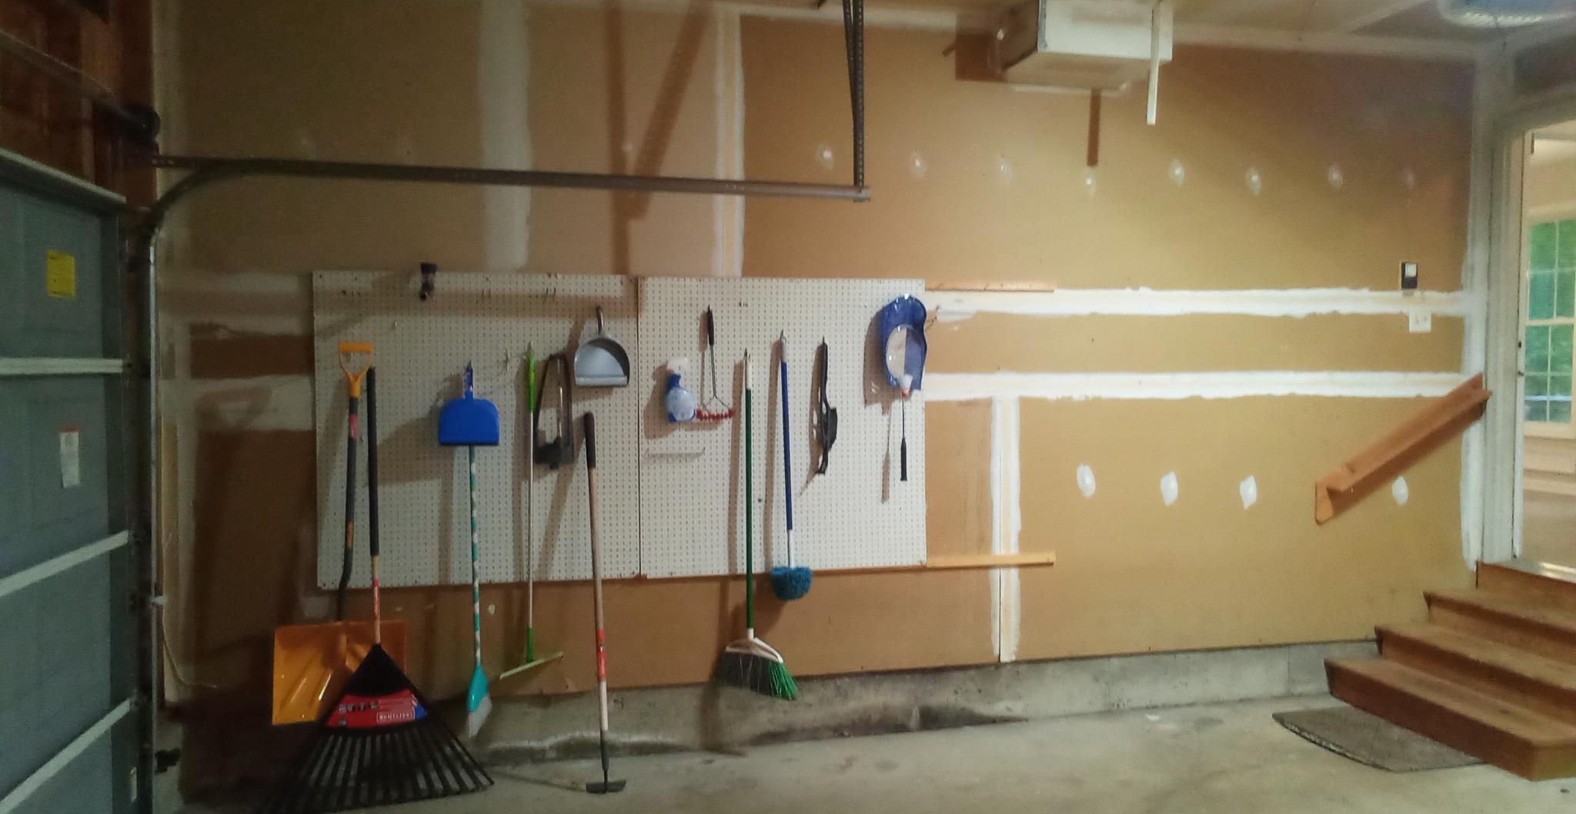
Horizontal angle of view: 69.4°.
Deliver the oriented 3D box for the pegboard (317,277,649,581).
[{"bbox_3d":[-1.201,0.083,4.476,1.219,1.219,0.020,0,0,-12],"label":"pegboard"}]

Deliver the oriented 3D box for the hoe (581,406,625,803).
[{"bbox_3d":[-0.735,0.730,4.370,0.145,1.450,0.120,-2,-17,-12],"label":"hoe"}]

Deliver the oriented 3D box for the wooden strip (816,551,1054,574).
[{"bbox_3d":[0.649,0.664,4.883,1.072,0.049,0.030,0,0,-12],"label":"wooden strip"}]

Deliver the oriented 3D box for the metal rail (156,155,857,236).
[{"bbox_3d":[-0.874,-0.681,3.853,2.393,0.265,0.065,0,0,-12],"label":"metal rail"}]

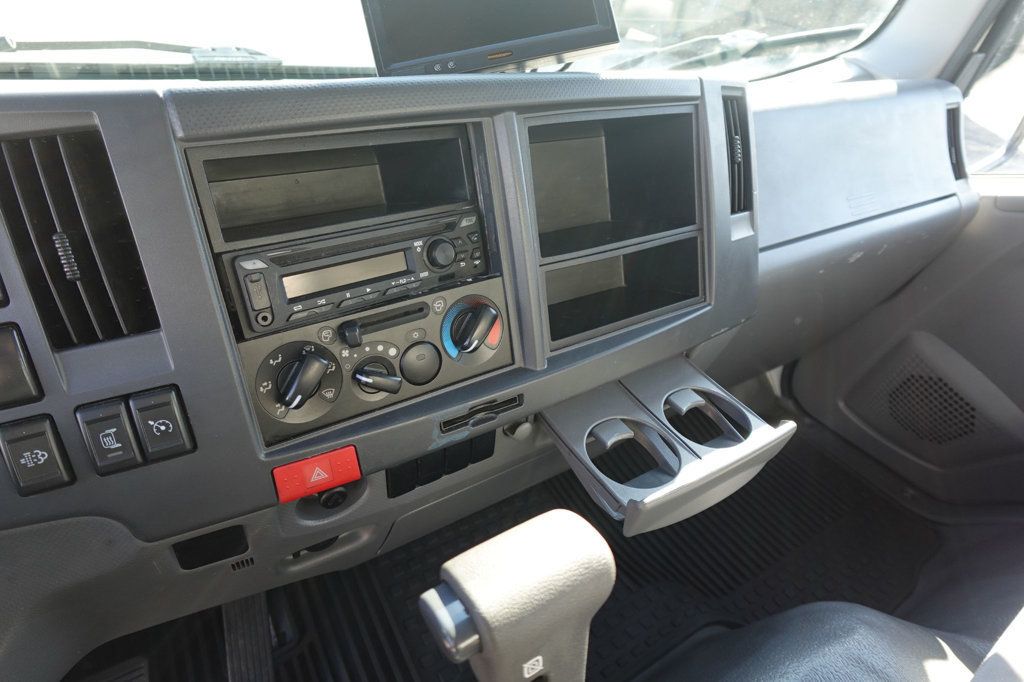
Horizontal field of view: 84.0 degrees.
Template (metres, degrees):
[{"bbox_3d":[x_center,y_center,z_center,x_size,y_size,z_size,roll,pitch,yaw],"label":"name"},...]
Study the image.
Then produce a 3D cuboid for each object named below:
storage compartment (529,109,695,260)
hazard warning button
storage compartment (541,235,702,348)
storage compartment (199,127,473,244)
[{"bbox_3d":[0.065,-0.150,0.545,0.187,0.101,0.118,-18,20,-29],"label":"storage compartment"},{"bbox_3d":[-0.134,0.088,0.390,0.054,0.025,0.014,-18,20,-29],"label":"hazard warning button"},{"bbox_3d":[0.080,-0.061,0.569,0.189,0.060,0.108,-18,20,-29],"label":"storage compartment"},{"bbox_3d":[-0.146,-0.116,0.436,0.171,0.048,0.155,-18,20,-29],"label":"storage compartment"}]

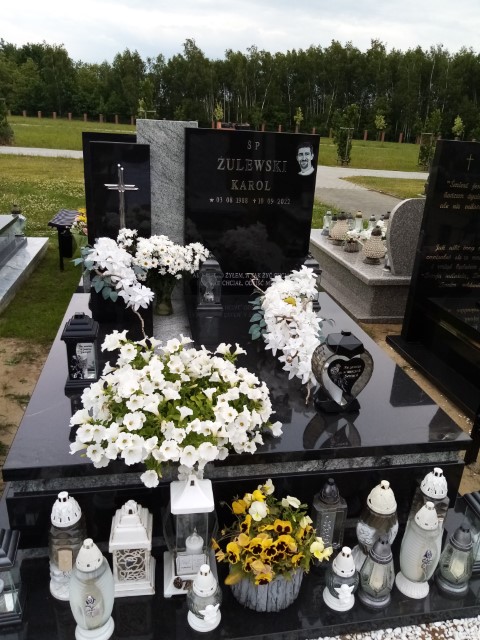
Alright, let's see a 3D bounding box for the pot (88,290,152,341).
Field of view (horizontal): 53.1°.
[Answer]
[{"bbox_3d":[-0.611,-0.064,2.478,0.286,0.204,0.255,-1,23,-10],"label":"pot"}]

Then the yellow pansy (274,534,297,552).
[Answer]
[{"bbox_3d":[0.133,0.652,1.403,0.056,0.051,0.025,3,-3,-1],"label":"yellow pansy"}]

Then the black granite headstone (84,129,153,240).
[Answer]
[{"bbox_3d":[-0.713,-0.611,2.852,0.357,0.918,0.153,-1,23,-10],"label":"black granite headstone"}]

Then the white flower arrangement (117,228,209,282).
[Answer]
[{"bbox_3d":[-0.454,-0.372,2.817,0.540,0.310,0.380,0,22,-8],"label":"white flower arrangement"}]

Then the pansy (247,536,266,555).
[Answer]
[{"bbox_3d":[0.046,0.629,1.342,0.055,0.052,0.025,5,-3,3],"label":"pansy"}]

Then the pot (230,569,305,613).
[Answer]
[{"bbox_3d":[0.078,0.774,1.492,0.225,0.145,0.225,3,22,-1],"label":"pot"}]

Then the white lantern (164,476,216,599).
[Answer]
[{"bbox_3d":[-0.157,0.645,1.492,0.158,0.393,0.158,0,23,-8],"label":"white lantern"}]

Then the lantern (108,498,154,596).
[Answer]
[{"bbox_3d":[-0.323,0.669,1.446,0.132,0.328,0.130,0,22,-8],"label":"lantern"}]

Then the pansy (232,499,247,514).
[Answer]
[{"bbox_3d":[-0.002,0.570,1.468,0.027,0.047,0.045,4,17,-40],"label":"pansy"}]

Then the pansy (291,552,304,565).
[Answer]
[{"bbox_3d":[0.170,0.705,1.421,0.039,0.035,0.025,-10,6,-29],"label":"pansy"}]

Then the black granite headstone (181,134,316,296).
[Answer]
[{"bbox_3d":[0.051,-0.622,2.914,0.773,0.967,0.075,-1,23,-11],"label":"black granite headstone"}]

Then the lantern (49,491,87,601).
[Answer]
[{"bbox_3d":[-0.513,0.654,1.424,0.115,0.355,0.115,-6,24,-22],"label":"lantern"}]

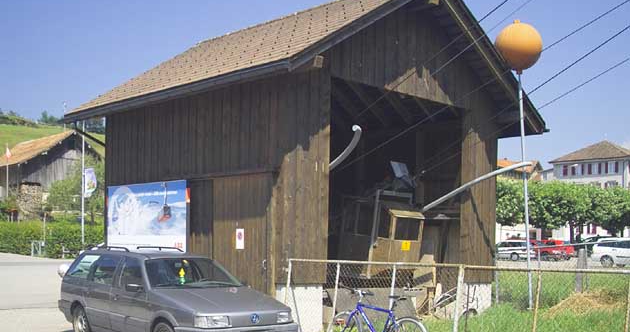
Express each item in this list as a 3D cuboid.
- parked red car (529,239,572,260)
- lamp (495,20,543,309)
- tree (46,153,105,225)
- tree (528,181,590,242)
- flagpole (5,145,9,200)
[{"bbox_3d":[15.600,5.600,50.000,4.100,1.420,1.660,-1,-4,30],"label":"parked red car"},{"bbox_3d":[4.450,-0.020,16.100,0.980,6.150,0.980,-3,-3,16],"label":"lamp"},{"bbox_3d":[-13.900,1.500,46.000,4.100,4.500,4.100,2,-4,-17],"label":"tree"},{"bbox_3d":[17.550,3.700,54.000,4.400,5.300,4.200,0,-4,18],"label":"tree"},{"bbox_3d":[-18.400,0.600,45.000,0.200,3.800,0.150,1,-4,0],"label":"flagpole"}]

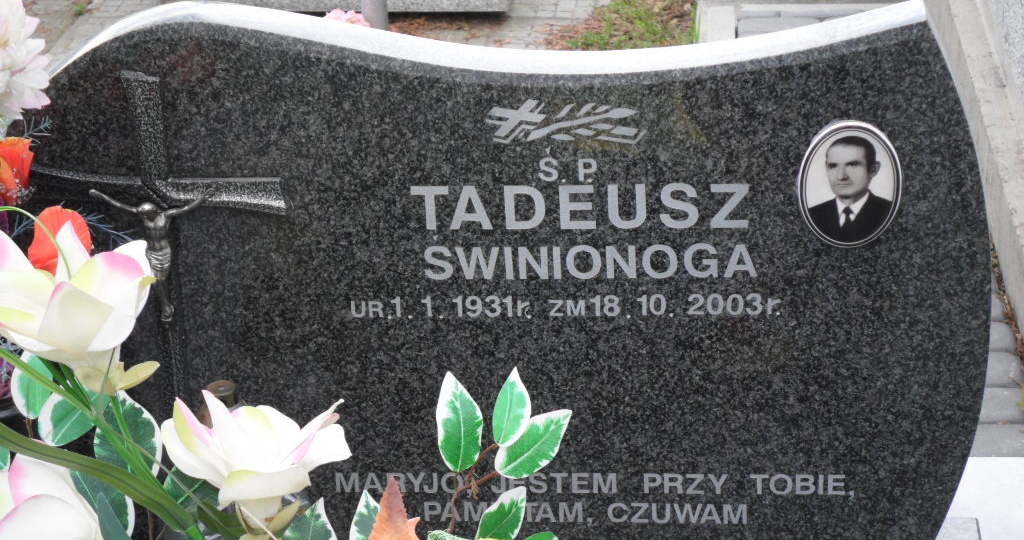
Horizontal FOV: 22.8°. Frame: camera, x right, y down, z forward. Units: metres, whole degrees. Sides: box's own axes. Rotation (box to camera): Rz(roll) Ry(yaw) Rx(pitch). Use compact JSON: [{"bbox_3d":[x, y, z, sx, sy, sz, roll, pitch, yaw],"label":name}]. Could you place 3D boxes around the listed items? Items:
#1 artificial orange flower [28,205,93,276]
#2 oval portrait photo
[{"bbox_3d":[-0.389,-0.024,2.190,0.062,0.065,0.050,0,22,5],"label":"artificial orange flower"},{"bbox_3d":[0.297,-0.074,2.232,0.090,0.120,0.009,0,22,5],"label":"oval portrait photo"}]

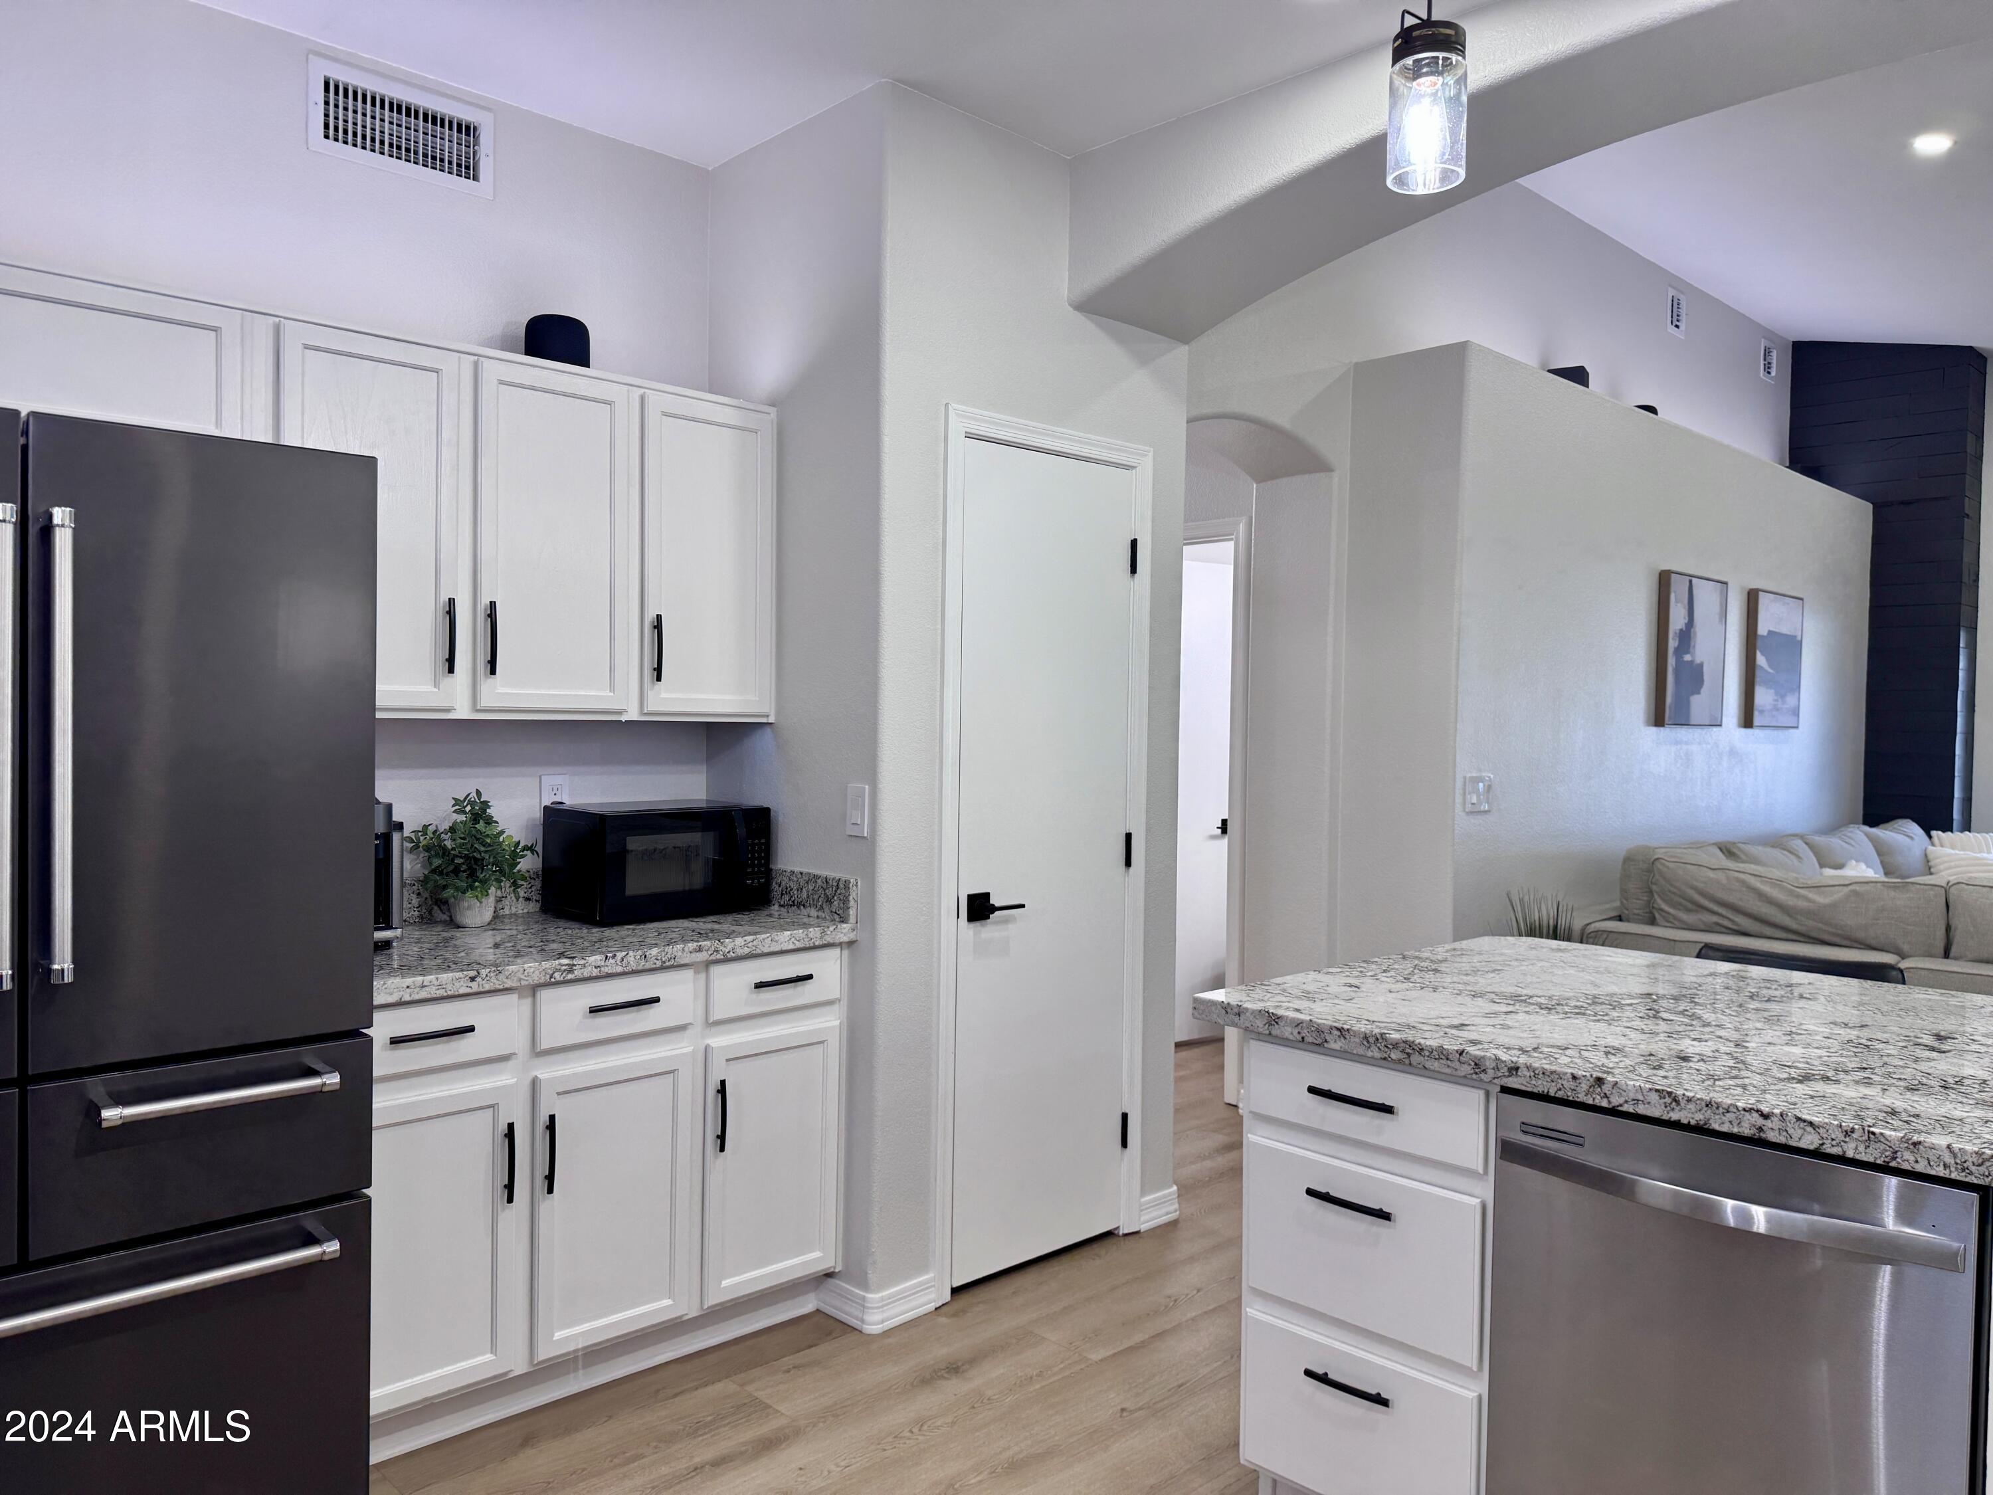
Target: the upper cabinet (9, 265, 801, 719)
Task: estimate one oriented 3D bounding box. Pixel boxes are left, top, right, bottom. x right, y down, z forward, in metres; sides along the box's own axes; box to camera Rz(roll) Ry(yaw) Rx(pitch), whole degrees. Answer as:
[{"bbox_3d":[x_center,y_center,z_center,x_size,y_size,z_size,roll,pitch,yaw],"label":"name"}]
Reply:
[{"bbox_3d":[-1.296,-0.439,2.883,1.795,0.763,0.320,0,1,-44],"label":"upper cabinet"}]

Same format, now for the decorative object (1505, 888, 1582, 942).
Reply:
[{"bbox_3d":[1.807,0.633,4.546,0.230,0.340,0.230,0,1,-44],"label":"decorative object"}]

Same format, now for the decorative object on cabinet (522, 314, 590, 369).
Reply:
[{"bbox_3d":[-0.999,-0.901,3.133,0.145,0.168,0.145,0,1,-44],"label":"decorative object on cabinet"}]

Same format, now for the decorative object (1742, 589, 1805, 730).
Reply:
[{"bbox_3d":[3.684,-0.407,6.546,0.635,0.637,0.040,0,1,-44],"label":"decorative object"}]

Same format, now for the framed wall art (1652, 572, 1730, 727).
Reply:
[{"bbox_3d":[2.940,-0.403,5.839,0.638,0.635,0.040,0,1,-44],"label":"framed wall art"}]

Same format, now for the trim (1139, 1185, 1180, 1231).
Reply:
[{"bbox_3d":[0.460,1.277,3.825,0.170,0.086,0.022,0,1,-44],"label":"trim"}]

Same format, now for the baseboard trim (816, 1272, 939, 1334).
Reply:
[{"bbox_3d":[-0.273,1.278,3.258,0.215,0.084,0.210,0,1,-44],"label":"baseboard trim"}]

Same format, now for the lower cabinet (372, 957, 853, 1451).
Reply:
[{"bbox_3d":[-0.978,0.877,3.015,1.140,0.872,0.610,-1,2,-44],"label":"lower cabinet"}]

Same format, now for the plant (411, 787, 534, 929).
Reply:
[{"bbox_3d":[-1.166,0.248,3.051,0.250,0.305,0.230,0,1,-44],"label":"plant"}]

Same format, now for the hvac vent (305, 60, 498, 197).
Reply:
[{"bbox_3d":[-1.308,-1.367,3.055,0.402,0.202,0.020,0,1,-44],"label":"hvac vent"}]

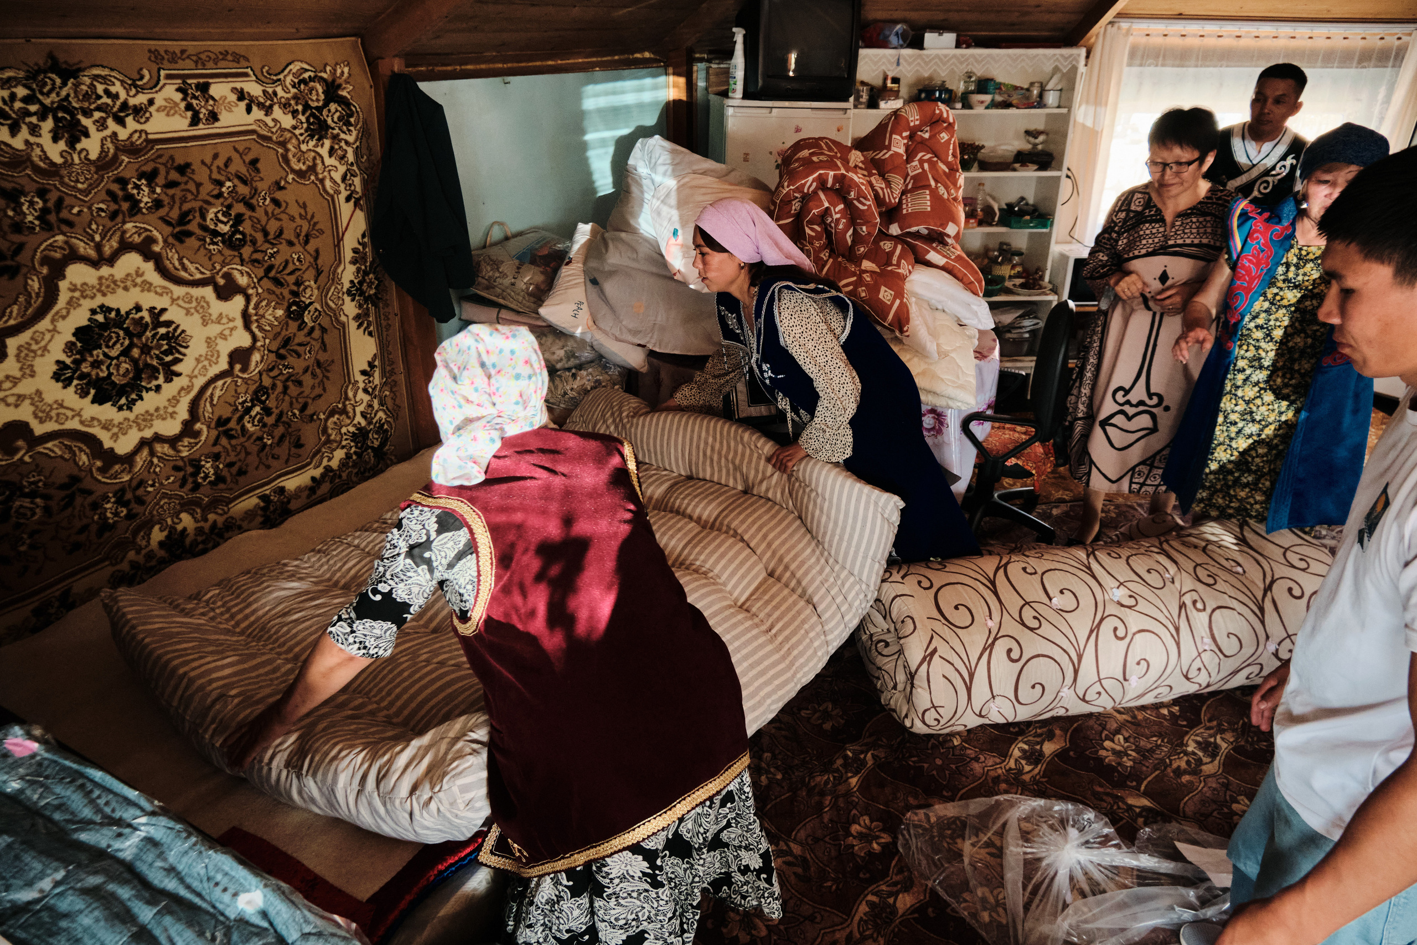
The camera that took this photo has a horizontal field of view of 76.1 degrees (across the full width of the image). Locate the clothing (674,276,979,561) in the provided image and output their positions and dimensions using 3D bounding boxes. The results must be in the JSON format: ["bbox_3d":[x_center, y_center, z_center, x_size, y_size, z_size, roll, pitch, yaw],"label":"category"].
[{"bbox_3d":[0.372,-0.145,2.861,0.800,1.080,0.530,-9,26,-20],"label":"clothing"}]

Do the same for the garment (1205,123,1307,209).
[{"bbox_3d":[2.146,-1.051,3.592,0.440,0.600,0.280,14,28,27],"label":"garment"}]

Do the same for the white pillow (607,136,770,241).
[{"bbox_3d":[-0.054,-0.966,3.300,0.560,0.430,0.190,24,-8,10],"label":"white pillow"}]

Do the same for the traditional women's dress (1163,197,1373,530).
[{"bbox_3d":[1.915,-0.305,3.086,0.580,1.370,0.420,21,31,37],"label":"traditional women's dress"}]

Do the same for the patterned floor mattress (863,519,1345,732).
[{"bbox_3d":[1.164,0.421,2.753,1.380,0.380,0.430,-5,25,-12],"label":"patterned floor mattress"}]

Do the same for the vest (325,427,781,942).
[{"bbox_3d":[-0.262,0.415,1.624,0.580,1.030,0.660,-16,29,-33],"label":"vest"}]

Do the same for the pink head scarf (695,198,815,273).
[{"bbox_3d":[0.130,-0.658,2.500,0.310,0.185,0.195,-12,25,-4],"label":"pink head scarf"}]

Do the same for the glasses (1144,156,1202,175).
[{"bbox_3d":[1.518,-0.994,2.930,0.135,0.045,0.140,-32,38,-28],"label":"glasses"}]

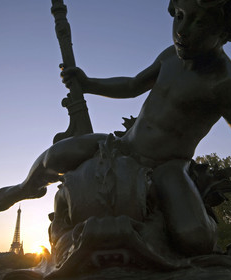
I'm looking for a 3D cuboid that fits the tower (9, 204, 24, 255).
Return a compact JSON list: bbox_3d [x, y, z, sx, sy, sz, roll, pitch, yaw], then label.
[{"bbox_3d":[-510.641,494.006,1341.741,125.000,327.000,125.000,15,-32,-36],"label":"tower"}]

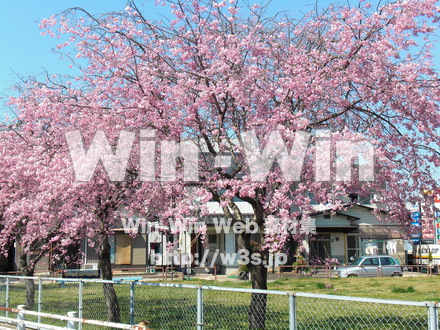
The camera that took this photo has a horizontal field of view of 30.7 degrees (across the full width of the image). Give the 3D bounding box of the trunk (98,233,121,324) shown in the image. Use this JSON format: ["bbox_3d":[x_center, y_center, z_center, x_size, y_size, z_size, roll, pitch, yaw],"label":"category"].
[{"bbox_3d":[-2.263,2.324,16.400,0.420,1.900,0.340,0,-7,0],"label":"trunk"}]

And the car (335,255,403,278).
[{"bbox_3d":[7.834,5.506,42.213,3.360,1.430,1.430,0,-7,-2],"label":"car"}]

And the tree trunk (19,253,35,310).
[{"bbox_3d":[-5.013,3.026,20.800,0.380,1.520,0.320,0,-7,0],"label":"tree trunk"}]

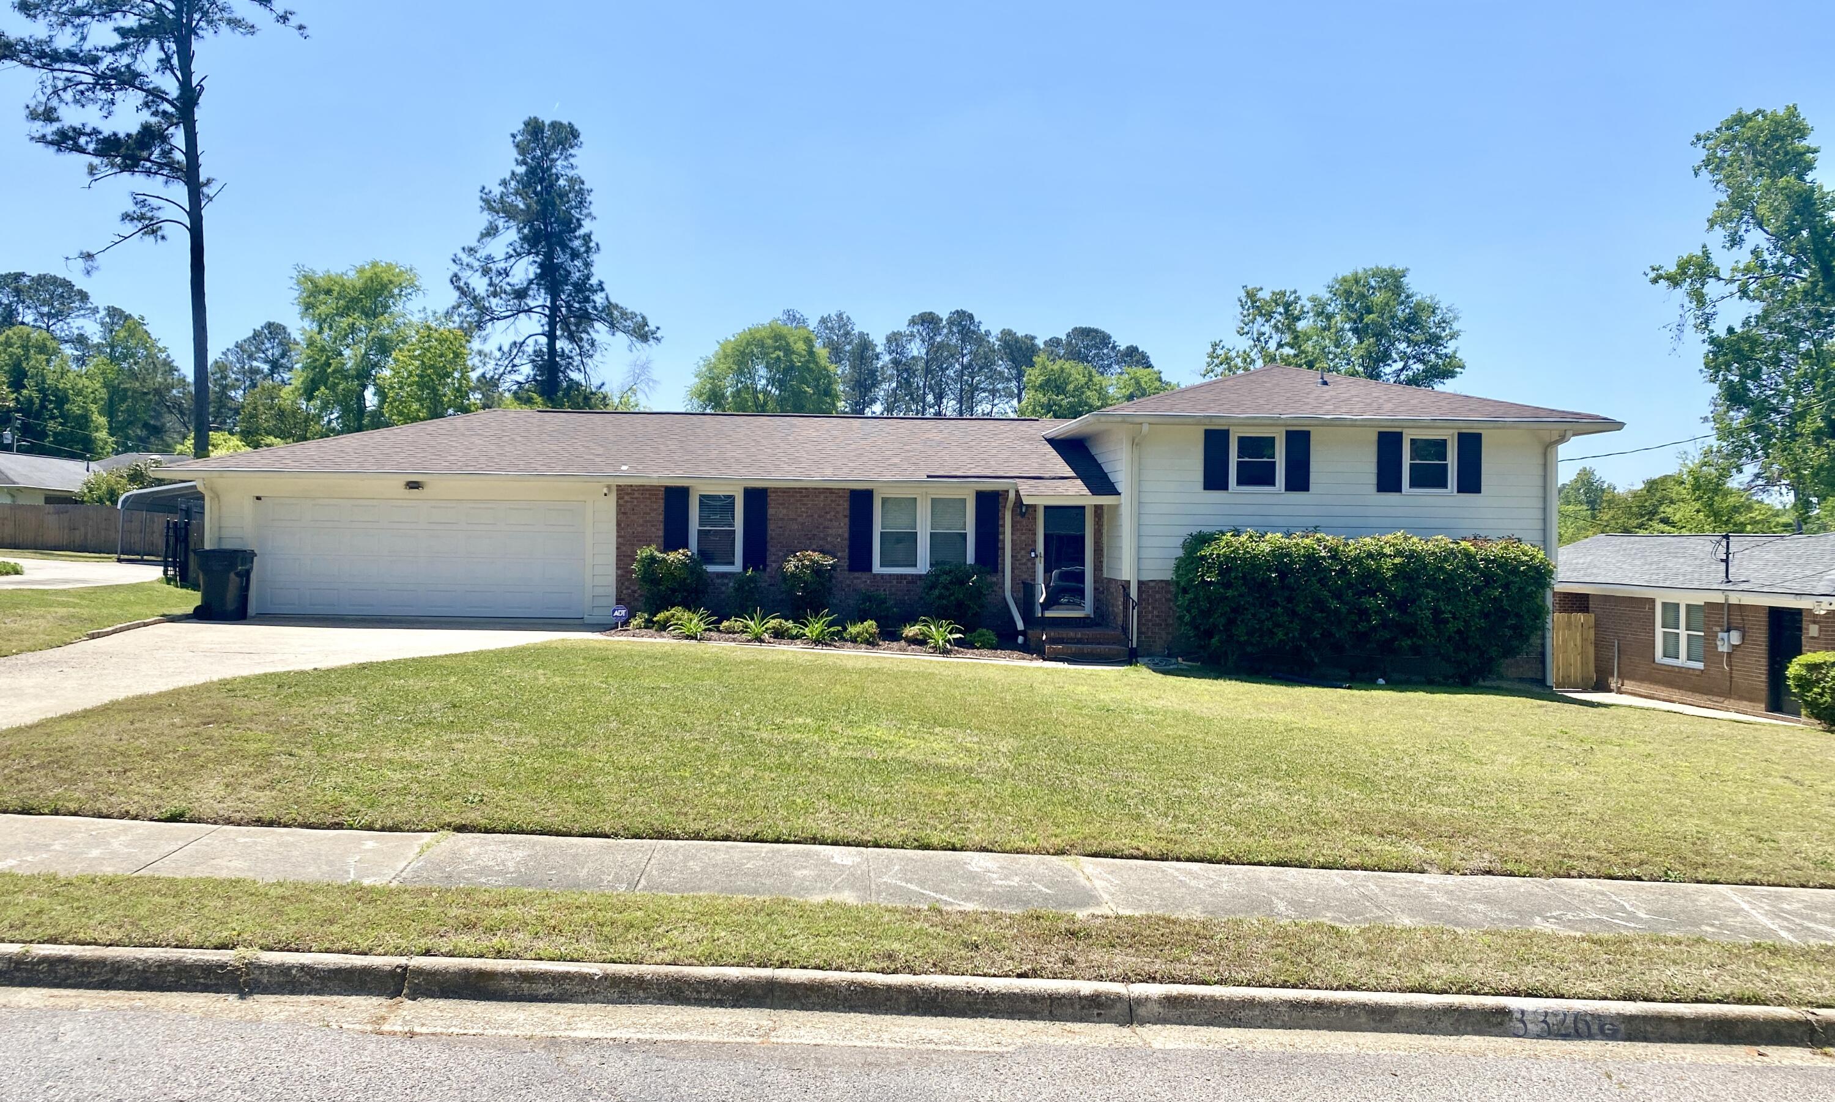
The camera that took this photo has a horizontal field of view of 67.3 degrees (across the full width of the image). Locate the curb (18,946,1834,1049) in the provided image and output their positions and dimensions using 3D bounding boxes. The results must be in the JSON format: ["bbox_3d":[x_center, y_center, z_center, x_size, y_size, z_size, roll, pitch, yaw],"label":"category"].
[{"bbox_3d":[0.122,1.878,5.832,7.800,0.150,0.180,3,0,-3],"label":"curb"}]

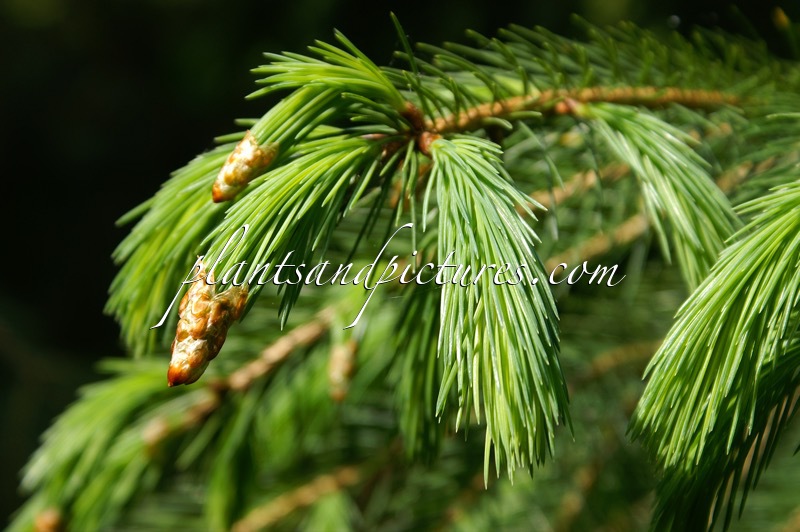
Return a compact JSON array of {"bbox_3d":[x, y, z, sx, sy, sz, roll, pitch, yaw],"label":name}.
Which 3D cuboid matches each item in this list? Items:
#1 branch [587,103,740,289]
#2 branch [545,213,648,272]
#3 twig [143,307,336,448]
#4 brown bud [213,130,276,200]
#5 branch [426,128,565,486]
[{"bbox_3d":[0.063,-0.017,0.555,0.021,0.053,0.021,-35,-11,0],"label":"branch"},{"bbox_3d":[0.055,-0.007,0.650,0.032,0.006,0.006,-23,0,-26],"label":"branch"},{"bbox_3d":[-0.044,0.031,0.640,0.062,0.008,0.008,-35,0,-18],"label":"twig"},{"bbox_3d":[-0.031,-0.019,0.460,0.007,0.017,0.007,38,-12,0],"label":"brown bud"},{"bbox_3d":[0.022,0.009,0.520,0.028,0.077,0.027,-13,-8,0],"label":"branch"}]

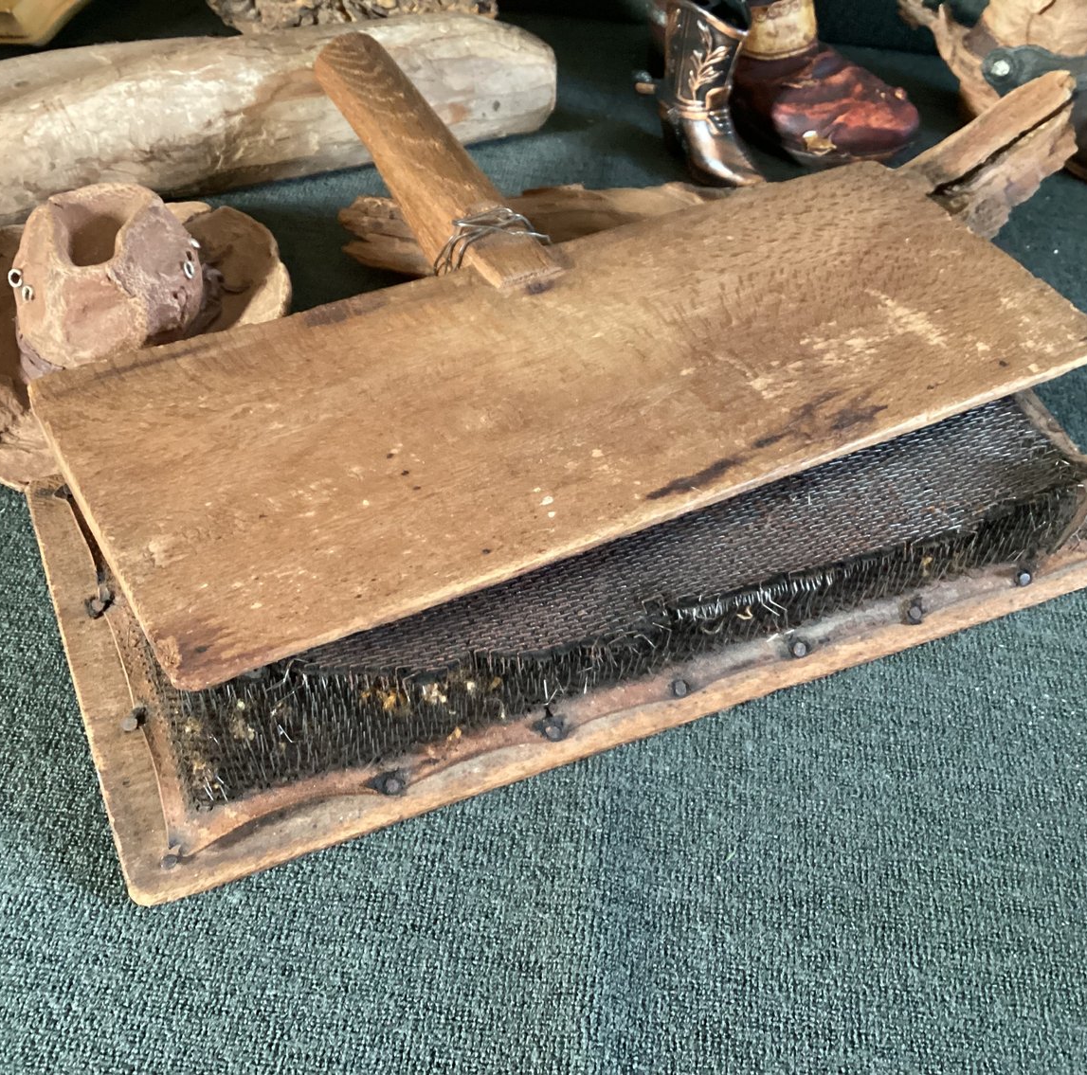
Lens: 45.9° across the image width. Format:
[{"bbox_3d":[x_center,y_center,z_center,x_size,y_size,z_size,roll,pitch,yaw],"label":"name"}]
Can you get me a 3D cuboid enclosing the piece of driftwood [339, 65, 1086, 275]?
[{"bbox_3d":[0.061,-0.114,0.402,0.250,0.042,0.045,-10,48,-14],"label":"piece of driftwood"}]

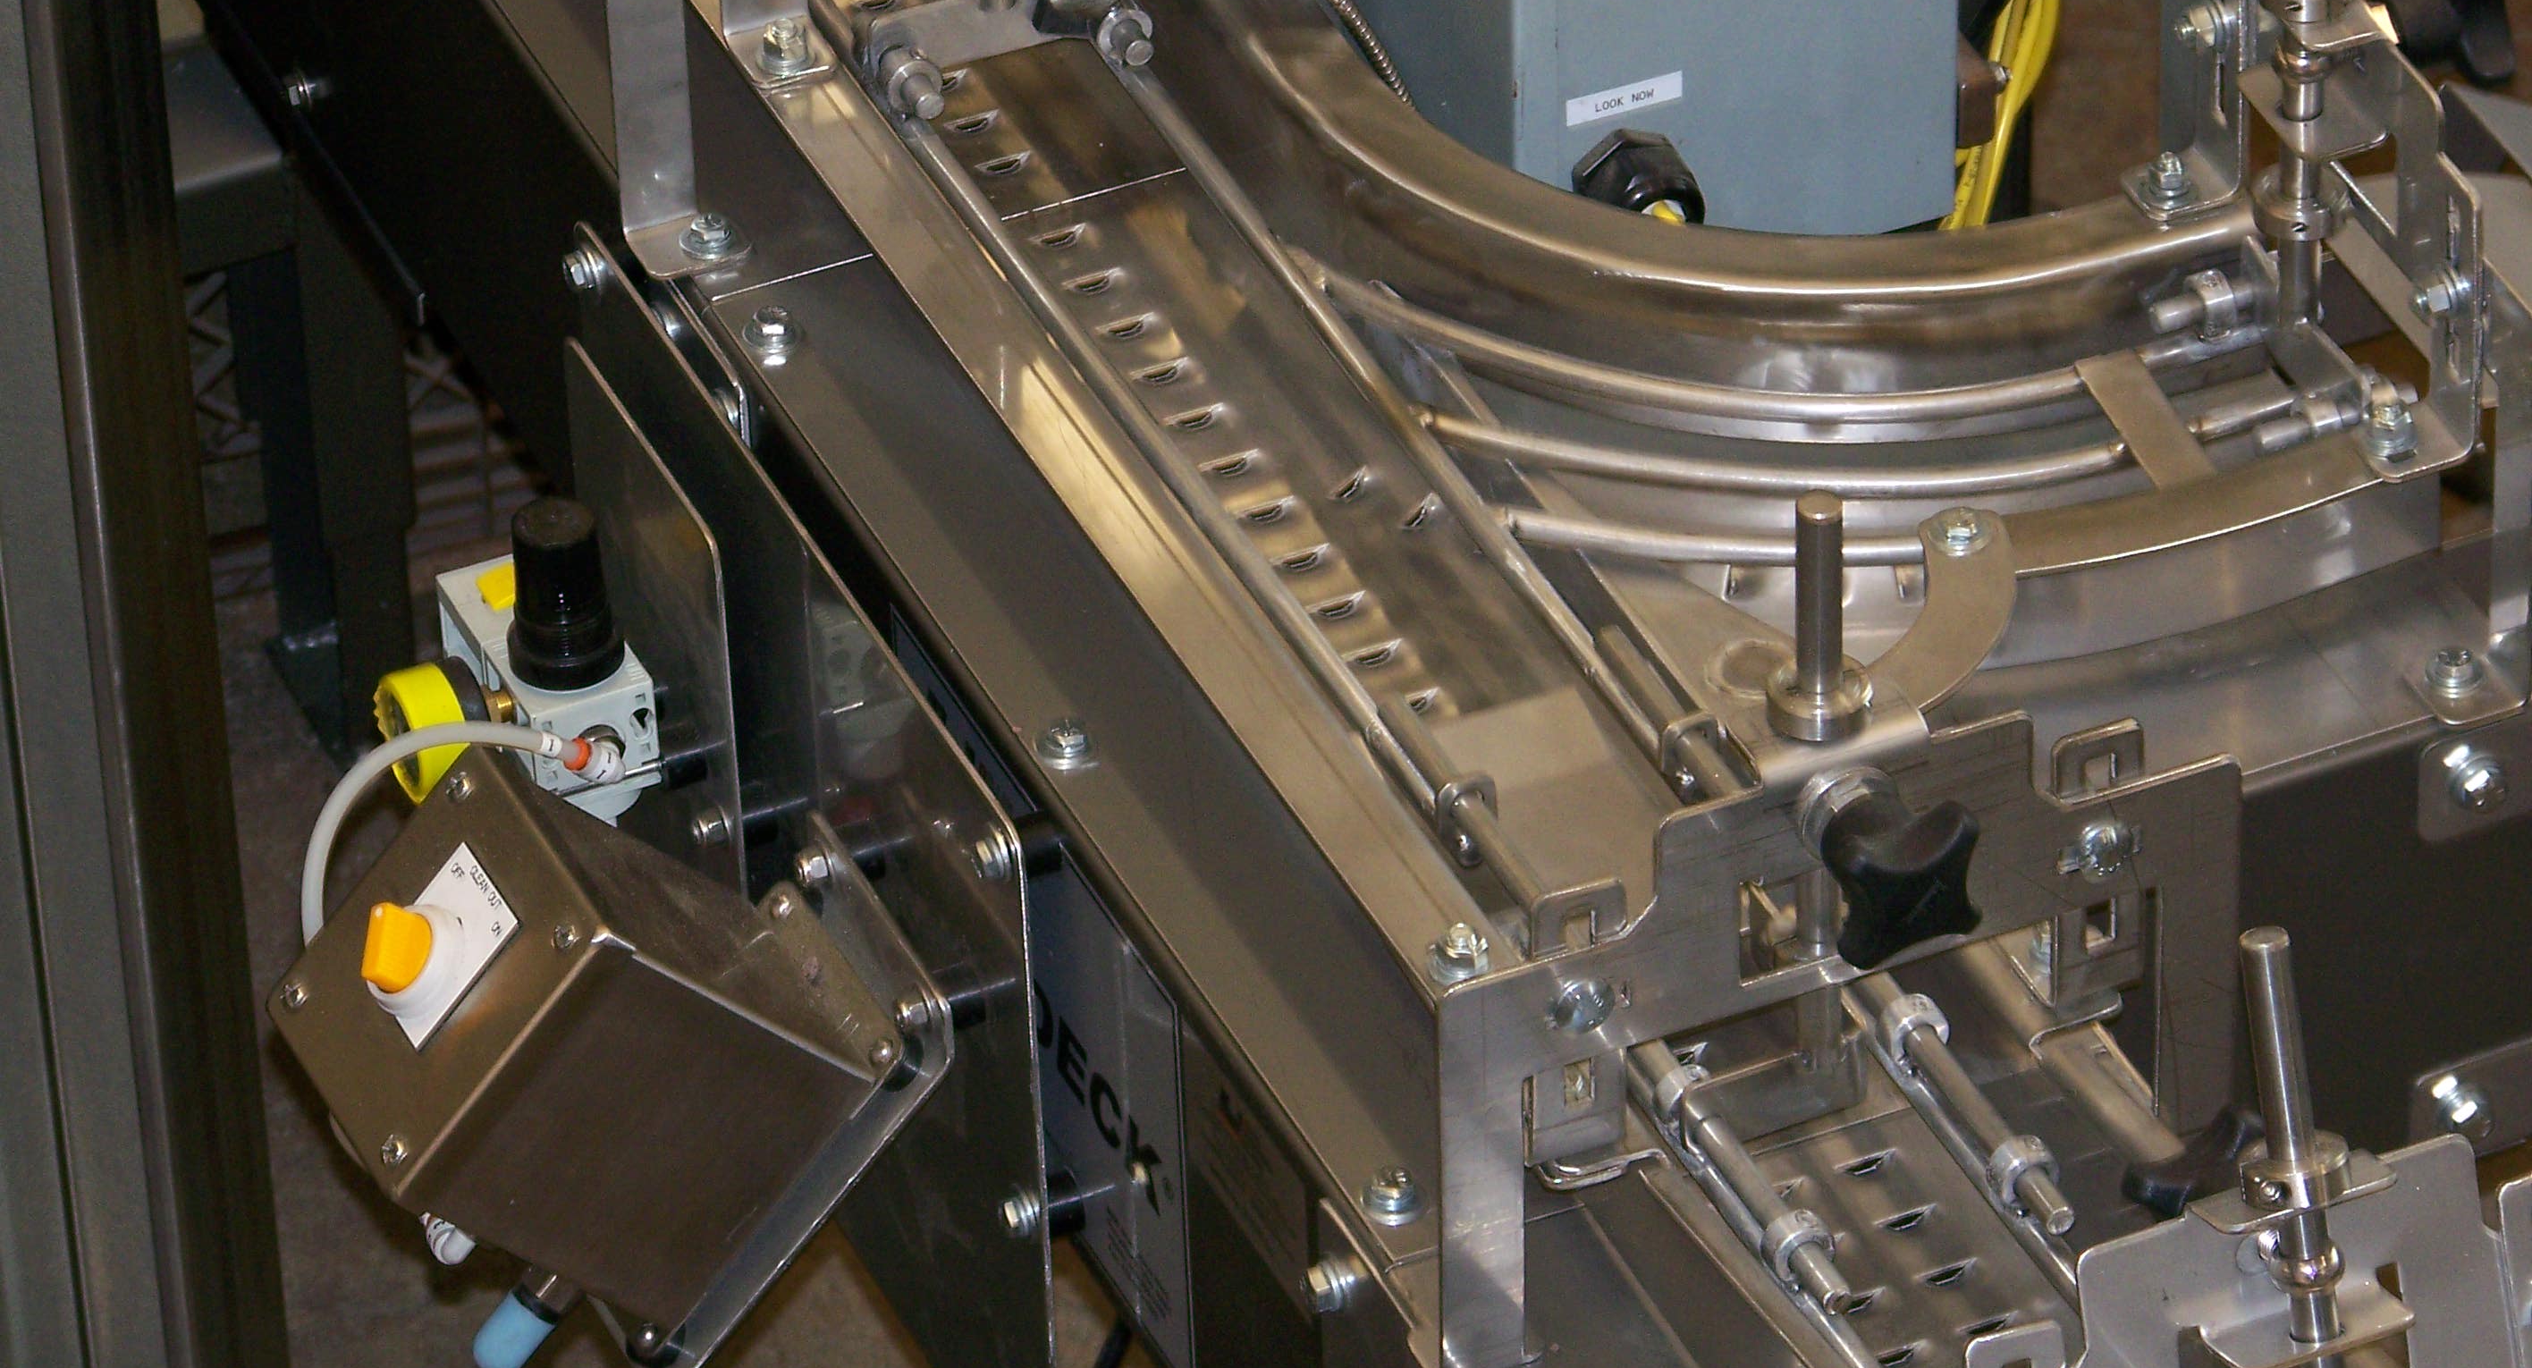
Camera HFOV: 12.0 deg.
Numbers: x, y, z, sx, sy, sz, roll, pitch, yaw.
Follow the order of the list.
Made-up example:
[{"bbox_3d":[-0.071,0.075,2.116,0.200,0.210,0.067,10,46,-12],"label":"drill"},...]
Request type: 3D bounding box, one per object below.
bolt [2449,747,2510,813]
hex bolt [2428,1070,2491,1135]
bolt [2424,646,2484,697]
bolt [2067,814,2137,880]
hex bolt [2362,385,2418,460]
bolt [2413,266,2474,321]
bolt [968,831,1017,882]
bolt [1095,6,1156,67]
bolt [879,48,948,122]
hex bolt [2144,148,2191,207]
[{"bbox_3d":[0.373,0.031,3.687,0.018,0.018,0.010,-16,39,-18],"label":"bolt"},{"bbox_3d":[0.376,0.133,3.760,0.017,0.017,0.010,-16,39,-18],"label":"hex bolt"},{"bbox_3d":[0.359,-0.005,3.625,0.018,0.008,0.018,-16,40,-18],"label":"bolt"},{"bbox_3d":[0.238,0.048,3.376,0.017,0.017,0.007,-16,40,-18],"label":"bolt"},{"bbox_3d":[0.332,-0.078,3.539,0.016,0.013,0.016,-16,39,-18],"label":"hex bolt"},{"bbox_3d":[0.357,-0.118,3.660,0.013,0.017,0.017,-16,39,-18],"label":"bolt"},{"bbox_3d":[-0.082,0.052,3.614,0.009,0.017,0.017,-16,40,-18],"label":"bolt"},{"bbox_3d":[-0.043,-0.203,3.780,0.017,0.017,0.016,-16,39,-18],"label":"bolt"},{"bbox_3d":[-0.110,-0.187,3.765,0.018,0.018,0.024,-16,39,-18],"label":"bolt"},{"bbox_3d":[0.274,-0.156,3.647,0.015,0.014,0.015,-16,39,-18],"label":"hex bolt"}]

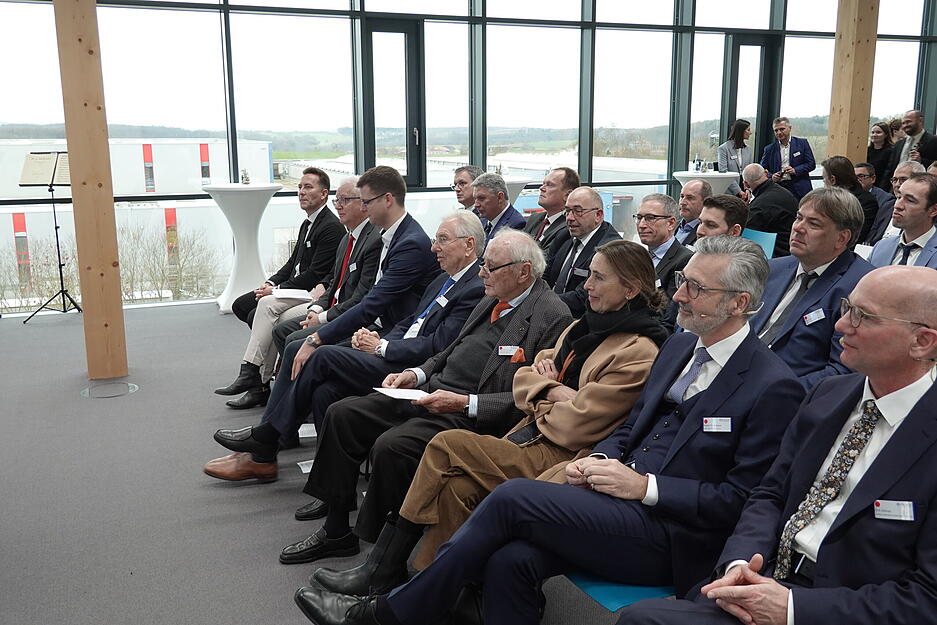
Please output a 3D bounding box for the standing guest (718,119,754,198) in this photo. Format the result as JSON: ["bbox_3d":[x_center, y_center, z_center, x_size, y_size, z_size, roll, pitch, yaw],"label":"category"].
[{"bbox_3d":[2.816,-1.175,9.300,0.480,1.670,0.340,-6,13,-26],"label":"standing guest"}]

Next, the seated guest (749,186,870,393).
[{"bbox_3d":[1.195,0.216,3.453,0.850,1.350,0.580,-5,13,-21],"label":"seated guest"}]

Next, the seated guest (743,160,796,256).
[{"bbox_3d":[2.368,-0.513,7.031,0.580,1.300,0.800,-7,14,-29],"label":"seated guest"}]

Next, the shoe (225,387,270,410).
[{"bbox_3d":[-1.284,0.482,5.207,0.280,0.130,0.105,-4,12,-16],"label":"shoe"}]

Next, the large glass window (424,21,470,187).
[{"bbox_3d":[-0.204,-2.083,8.914,0.476,1.593,0.100,-5,13,-21],"label":"large glass window"}]

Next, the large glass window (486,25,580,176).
[{"bbox_3d":[0.629,-2.155,9.241,1.169,1.593,0.100,-5,13,-21],"label":"large glass window"}]

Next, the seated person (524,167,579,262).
[{"bbox_3d":[0.343,-0.188,5.397,0.850,1.350,0.560,-5,13,-21],"label":"seated person"}]

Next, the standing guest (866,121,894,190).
[{"bbox_3d":[4.133,-1.081,8.900,0.340,1.630,0.460,-11,16,-41],"label":"standing guest"}]

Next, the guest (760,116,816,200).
[{"bbox_3d":[3.331,-1.198,9.300,0.560,1.700,0.360,5,13,24],"label":"guest"}]

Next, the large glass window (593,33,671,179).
[{"bbox_3d":[1.760,-2.253,9.685,1.169,1.593,0.100,-5,13,-21],"label":"large glass window"}]

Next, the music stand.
[{"bbox_3d":[-3.509,-0.661,7.612,0.530,1.400,0.450,-1,12,-3],"label":"music stand"}]

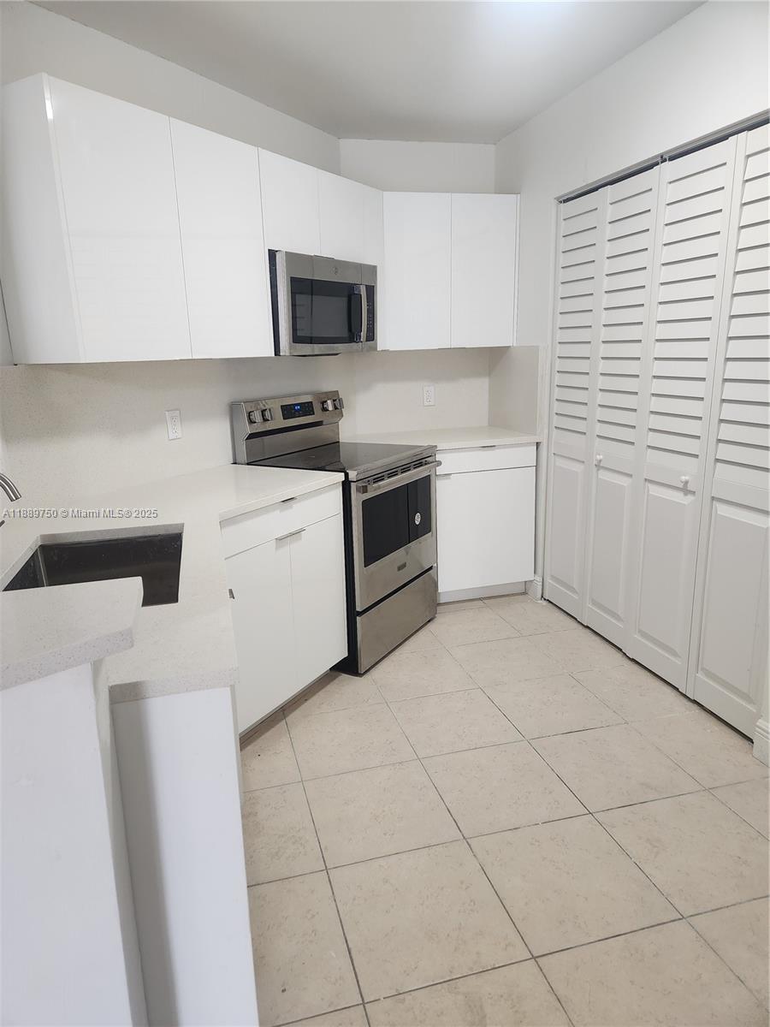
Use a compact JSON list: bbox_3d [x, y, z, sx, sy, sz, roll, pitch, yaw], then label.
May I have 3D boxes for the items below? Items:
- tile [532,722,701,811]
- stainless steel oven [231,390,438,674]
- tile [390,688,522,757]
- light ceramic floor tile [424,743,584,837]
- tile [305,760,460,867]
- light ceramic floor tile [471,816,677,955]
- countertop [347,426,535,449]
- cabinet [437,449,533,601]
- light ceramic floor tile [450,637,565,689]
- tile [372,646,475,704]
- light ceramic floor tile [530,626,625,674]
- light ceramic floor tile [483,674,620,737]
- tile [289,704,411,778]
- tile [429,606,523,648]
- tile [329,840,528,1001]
[{"bbox_3d":[0.771,0.854,2.322,0.406,0.010,0.406,-4,14,-15],"label":"tile"},{"bbox_3d":[-0.190,0.037,3.315,0.692,1.190,0.760,7,15,30],"label":"stainless steel oven"},{"bbox_3d":[0.267,0.805,2.640,0.413,0.010,0.413,-5,14,-15],"label":"tile"},{"bbox_3d":[0.374,0.884,2.216,0.406,0.010,0.406,-4,14,-15],"label":"light ceramic floor tile"},{"bbox_3d":[-0.019,0.915,2.107,0.406,0.010,0.406,-4,14,-15],"label":"tile"},{"bbox_3d":[0.488,0.977,1.832,0.406,0.010,0.406,-4,14,-15],"label":"light ceramic floor tile"},{"bbox_3d":[0.307,-0.422,3.890,1.002,0.035,0.650,-5,14,-15],"label":"countertop"},{"bbox_3d":[0.486,0.012,4.051,0.600,0.870,0.610,-5,14,-15],"label":"cabinet"},{"bbox_3d":[0.541,0.670,3.091,0.406,0.010,0.406,-4,14,-15],"label":"light ceramic floor tile"},{"bbox_3d":[0.154,0.714,3.034,0.413,0.010,0.413,-5,14,-15],"label":"tile"},{"bbox_3d":[0.944,0.647,3.244,0.395,0.010,0.413,-5,14,-15],"label":"light ceramic floor tile"},{"bbox_3d":[0.656,0.762,2.706,0.406,0.010,0.406,-4,14,-15],"label":"light ceramic floor tile"},{"bbox_3d":[-0.131,0.823,2.489,0.406,0.010,0.406,-4,14,-15],"label":"tile"},{"bbox_3d":[0.426,0.578,3.476,0.406,0.010,0.406,-4,14,-15],"label":"tile"},{"bbox_3d":[0.094,1.007,1.724,0.406,0.010,0.406,-4,14,-15],"label":"tile"}]

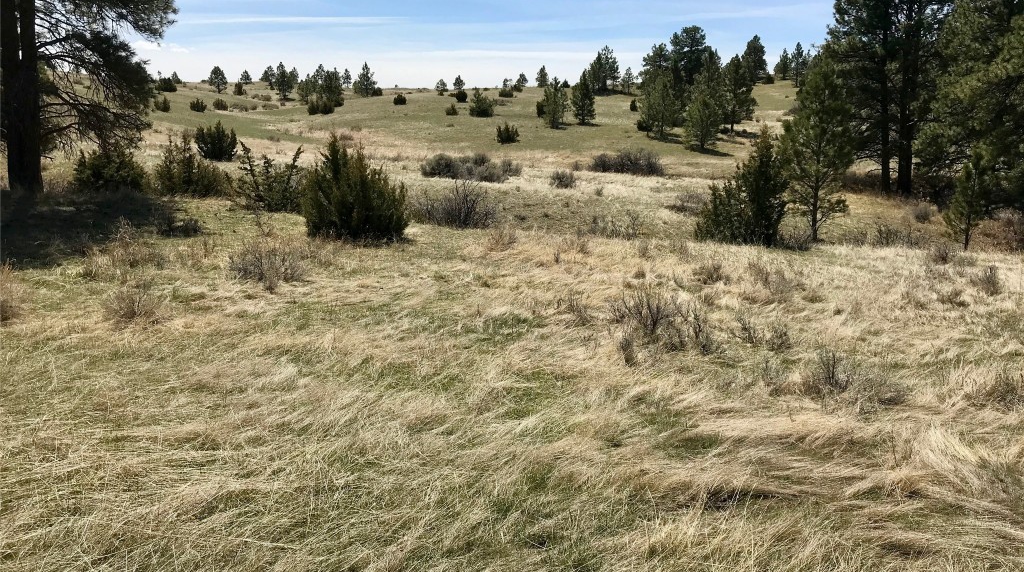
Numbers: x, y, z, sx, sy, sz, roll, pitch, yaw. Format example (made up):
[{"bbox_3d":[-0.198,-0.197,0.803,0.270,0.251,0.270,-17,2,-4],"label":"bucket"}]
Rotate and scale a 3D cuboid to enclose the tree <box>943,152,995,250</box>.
[{"bbox_3d":[8.830,-1.623,16.022,1.006,1.898,0.956,0,12,0],"label":"tree"}]

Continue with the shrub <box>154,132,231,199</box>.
[{"bbox_3d":[-7.522,-2.837,19.500,1.846,1.523,1.477,-5,13,-20],"label":"shrub"}]

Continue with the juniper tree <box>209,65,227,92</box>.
[{"bbox_3d":[-38.399,-27.055,108.000,2.300,3.579,2.300,-4,13,-19],"label":"juniper tree"}]

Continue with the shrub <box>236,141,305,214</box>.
[{"bbox_3d":[-4.642,-2.080,15.922,1.307,1.339,1.242,0,12,0],"label":"shrub"}]

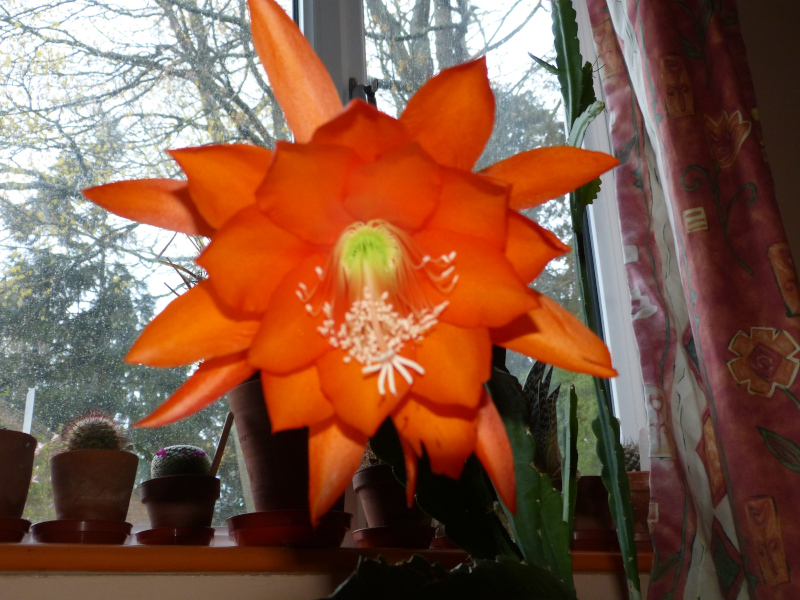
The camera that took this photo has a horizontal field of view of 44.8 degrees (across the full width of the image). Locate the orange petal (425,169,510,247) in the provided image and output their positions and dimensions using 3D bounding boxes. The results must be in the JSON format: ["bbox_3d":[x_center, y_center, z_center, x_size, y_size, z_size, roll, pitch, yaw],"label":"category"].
[{"bbox_3d":[0.022,-0.031,0.331,0.029,0.014,0.040,46,-47,-8],"label":"orange petal"}]

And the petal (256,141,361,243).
[{"bbox_3d":[-0.031,-0.036,0.330,0.030,0.014,0.047,-33,-47,6],"label":"petal"}]

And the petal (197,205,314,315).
[{"bbox_3d":[-0.049,-0.014,0.333,0.046,0.035,0.014,-6,13,-30],"label":"petal"}]

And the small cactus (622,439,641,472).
[{"bbox_3d":[0.299,0.205,1.280,0.040,0.046,0.040,-3,-20,0],"label":"small cactus"}]

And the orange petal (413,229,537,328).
[{"bbox_3d":[0.025,-0.008,0.333,0.049,0.032,0.015,25,12,27],"label":"orange petal"}]

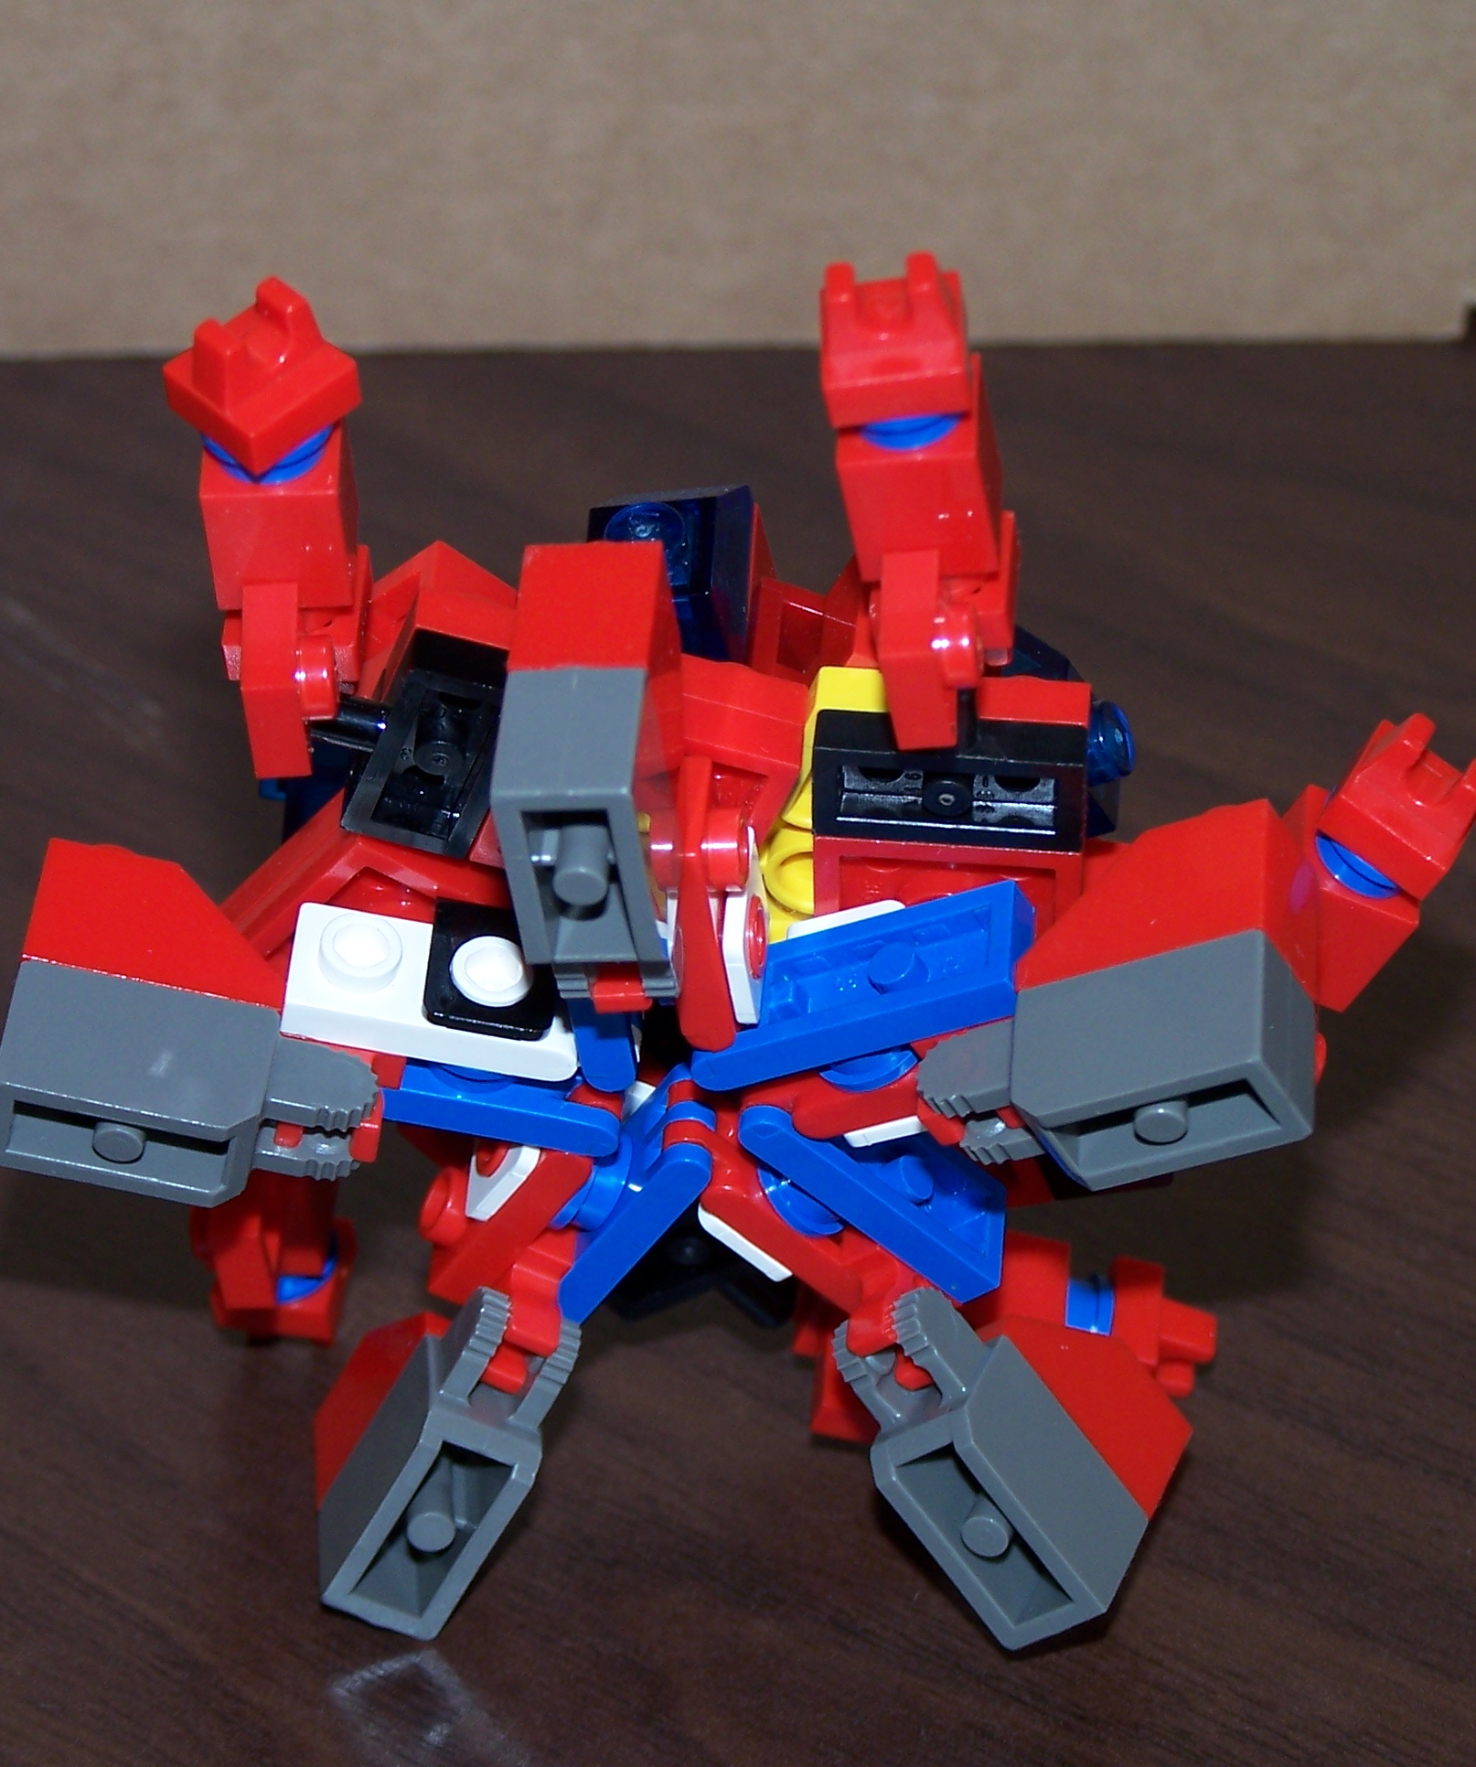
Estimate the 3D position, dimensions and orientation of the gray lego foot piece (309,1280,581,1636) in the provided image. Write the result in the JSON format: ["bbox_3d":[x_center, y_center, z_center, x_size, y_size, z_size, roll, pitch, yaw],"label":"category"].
[{"bbox_3d":[-0.018,0.036,0.413,0.008,0.023,0.010,23,27,-18],"label":"gray lego foot piece"}]

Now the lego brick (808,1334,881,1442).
[{"bbox_3d":[0.008,0.033,0.423,0.008,0.008,0.008,0,9,0],"label":"lego brick"}]

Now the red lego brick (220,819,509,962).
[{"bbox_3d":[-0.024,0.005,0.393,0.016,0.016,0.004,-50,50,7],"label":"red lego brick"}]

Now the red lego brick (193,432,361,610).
[{"bbox_3d":[-0.027,-0.022,0.372,0.008,0.010,0.008,-2,50,2],"label":"red lego brick"}]

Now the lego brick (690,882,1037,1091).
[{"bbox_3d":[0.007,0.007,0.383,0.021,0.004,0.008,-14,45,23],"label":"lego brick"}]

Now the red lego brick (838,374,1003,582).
[{"bbox_3d":[0.010,-0.024,0.360,0.008,0.010,0.008,-4,50,9],"label":"red lego brick"}]

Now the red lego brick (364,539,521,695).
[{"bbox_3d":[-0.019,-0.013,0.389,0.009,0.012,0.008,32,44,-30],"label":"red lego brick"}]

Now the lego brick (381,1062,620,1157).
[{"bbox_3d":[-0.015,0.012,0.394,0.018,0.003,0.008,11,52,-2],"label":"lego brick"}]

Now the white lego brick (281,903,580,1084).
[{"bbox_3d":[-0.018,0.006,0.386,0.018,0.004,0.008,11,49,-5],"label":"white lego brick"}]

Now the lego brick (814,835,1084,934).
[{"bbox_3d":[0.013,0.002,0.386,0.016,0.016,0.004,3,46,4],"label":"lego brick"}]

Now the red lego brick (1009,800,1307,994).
[{"bbox_3d":[0.026,0.003,0.382,0.016,0.008,0.010,-15,49,25],"label":"red lego brick"}]

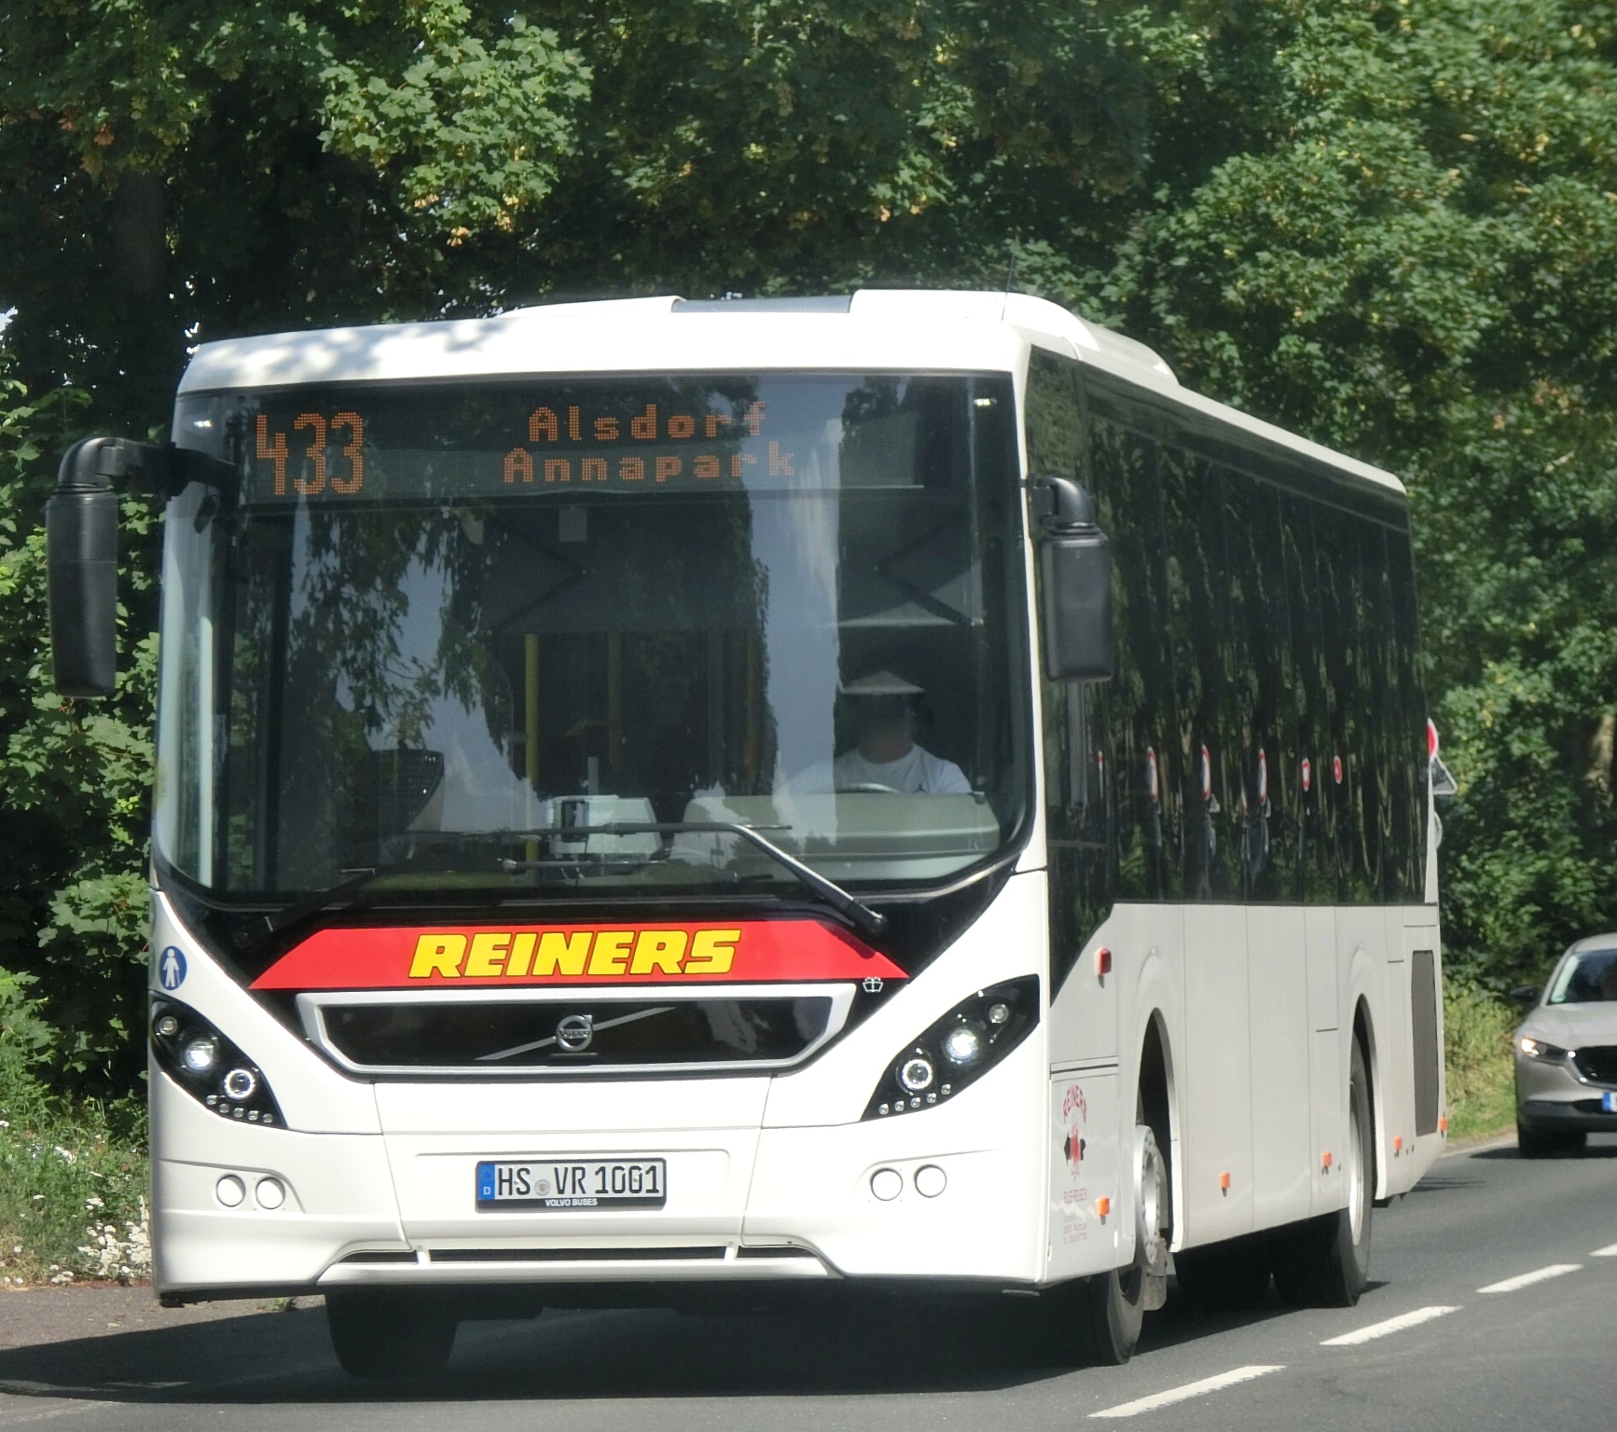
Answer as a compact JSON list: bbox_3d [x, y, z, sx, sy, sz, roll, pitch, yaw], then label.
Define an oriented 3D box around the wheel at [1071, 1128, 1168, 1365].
[{"bbox_3d":[0.840,1.468,30.336,0.281,0.970,0.970,-1,-1,9],"label":"wheel"}]

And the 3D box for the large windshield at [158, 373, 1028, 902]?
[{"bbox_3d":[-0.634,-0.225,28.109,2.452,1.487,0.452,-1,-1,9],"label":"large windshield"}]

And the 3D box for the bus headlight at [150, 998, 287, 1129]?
[{"bbox_3d":[-1.659,0.965,28.135,0.462,0.392,0.271,-1,-1,9],"label":"bus headlight"}]

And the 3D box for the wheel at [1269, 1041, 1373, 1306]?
[{"bbox_3d":[1.800,1.611,35.849,0.281,0.970,0.970,-1,-1,9],"label":"wheel"}]

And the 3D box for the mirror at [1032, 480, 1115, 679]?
[{"bbox_3d":[0.734,-0.389,28.087,0.221,0.583,0.221,-1,-1,-3],"label":"mirror"}]

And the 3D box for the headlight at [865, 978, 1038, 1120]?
[{"bbox_3d":[0.393,0.921,27.792,0.462,0.392,0.271,-1,-1,9],"label":"headlight"}]

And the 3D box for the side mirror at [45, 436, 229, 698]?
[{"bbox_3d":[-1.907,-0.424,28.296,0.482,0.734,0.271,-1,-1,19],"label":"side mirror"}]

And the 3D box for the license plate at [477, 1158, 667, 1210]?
[{"bbox_3d":[-0.656,1.296,27.777,0.533,0.126,0.020,-1,-1,9],"label":"license plate"}]

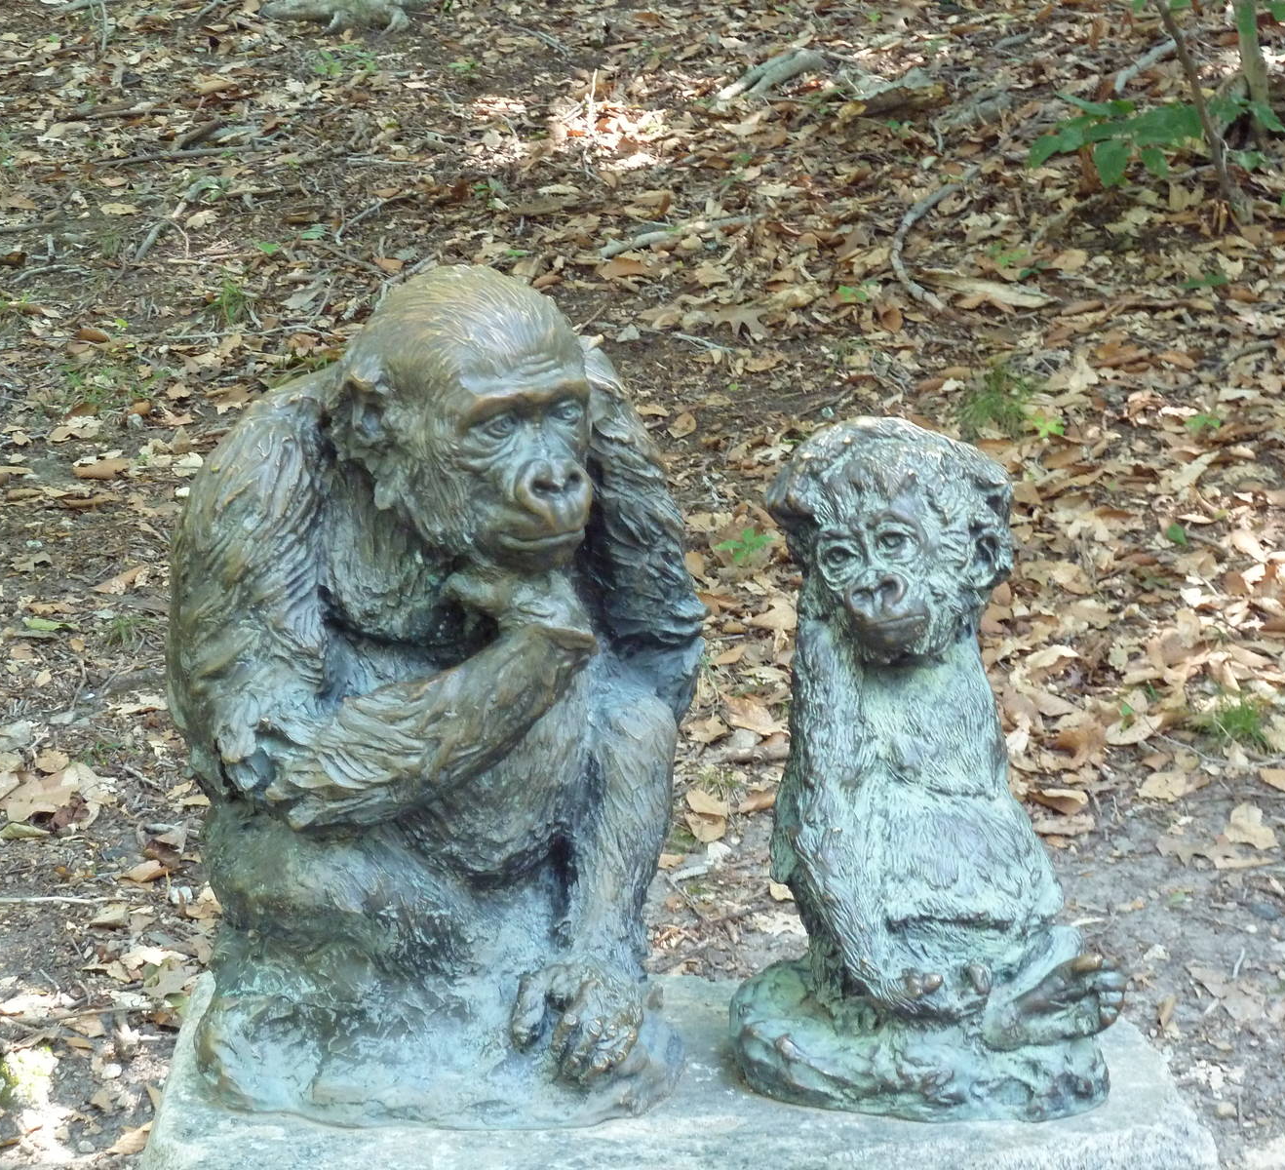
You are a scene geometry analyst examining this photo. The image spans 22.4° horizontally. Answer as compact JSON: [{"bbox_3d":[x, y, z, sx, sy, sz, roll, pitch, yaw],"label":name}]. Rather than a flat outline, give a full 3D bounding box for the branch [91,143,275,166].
[{"bbox_3d":[-0.942,-0.884,6.669,0.375,0.017,0.024,-7,23,-17],"label":"branch"}]

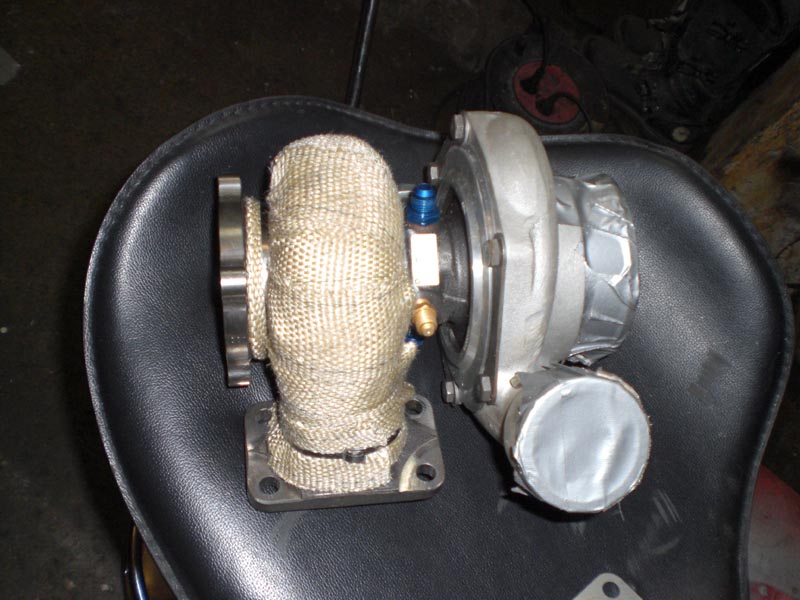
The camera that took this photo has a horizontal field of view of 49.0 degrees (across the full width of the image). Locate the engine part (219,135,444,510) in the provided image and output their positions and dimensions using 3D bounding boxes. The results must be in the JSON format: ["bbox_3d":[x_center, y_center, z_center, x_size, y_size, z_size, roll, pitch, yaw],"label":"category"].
[{"bbox_3d":[-0.031,0.002,0.453,0.116,0.172,0.146,-2,49,-10],"label":"engine part"}]

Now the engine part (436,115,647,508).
[{"bbox_3d":[0.070,0.000,0.461,0.092,0.177,0.196,-2,49,-10],"label":"engine part"}]

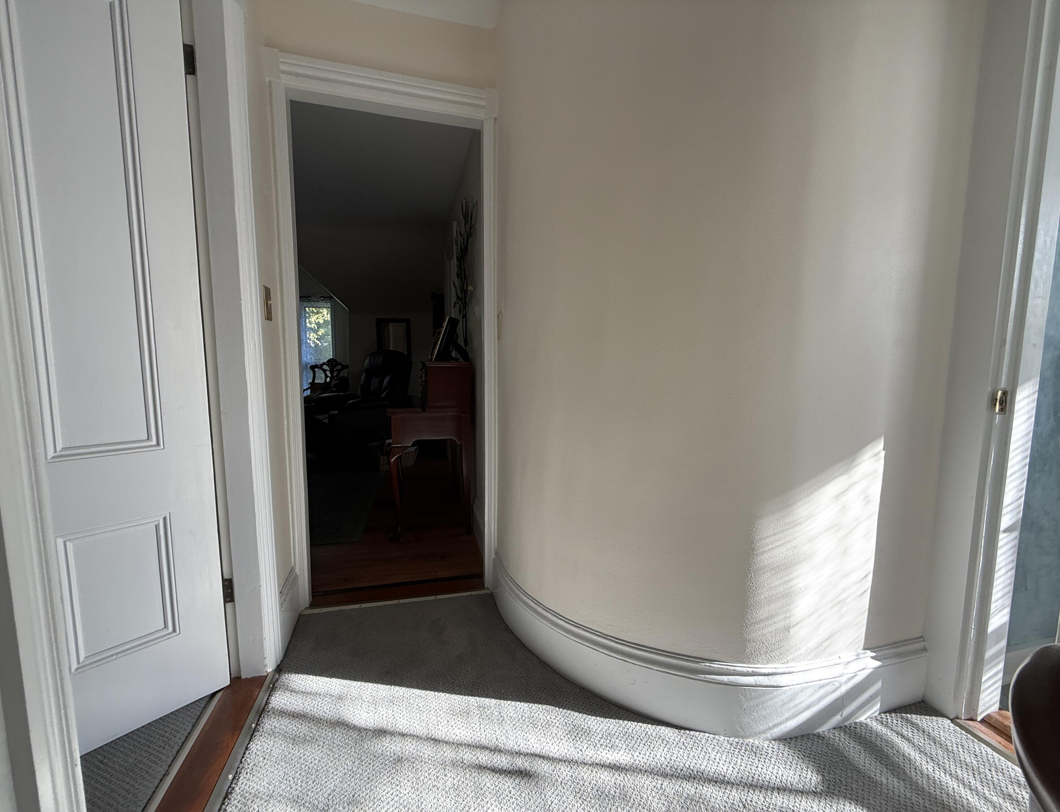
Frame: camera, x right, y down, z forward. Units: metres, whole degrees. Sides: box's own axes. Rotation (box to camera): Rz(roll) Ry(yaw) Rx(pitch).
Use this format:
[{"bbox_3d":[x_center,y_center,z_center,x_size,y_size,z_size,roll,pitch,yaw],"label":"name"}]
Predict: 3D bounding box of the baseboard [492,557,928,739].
[{"bbox_3d":[0.442,0.789,1.474,1.521,0.213,0.429,3,6,24],"label":"baseboard"}]

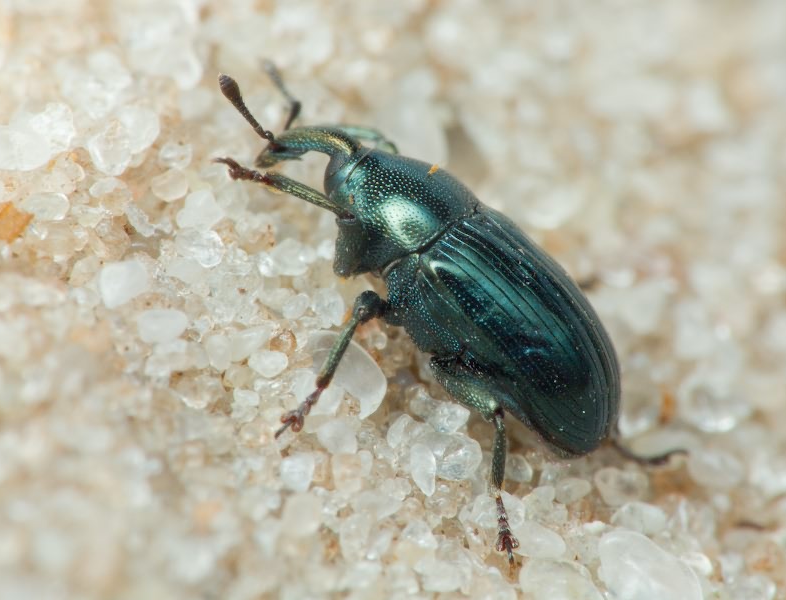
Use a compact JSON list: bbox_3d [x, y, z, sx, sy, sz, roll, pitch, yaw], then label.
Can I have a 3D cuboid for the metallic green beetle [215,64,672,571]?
[{"bbox_3d":[0.000,0.000,0.043,0.006,0.002,0.004,47,38,6],"label":"metallic green beetle"}]

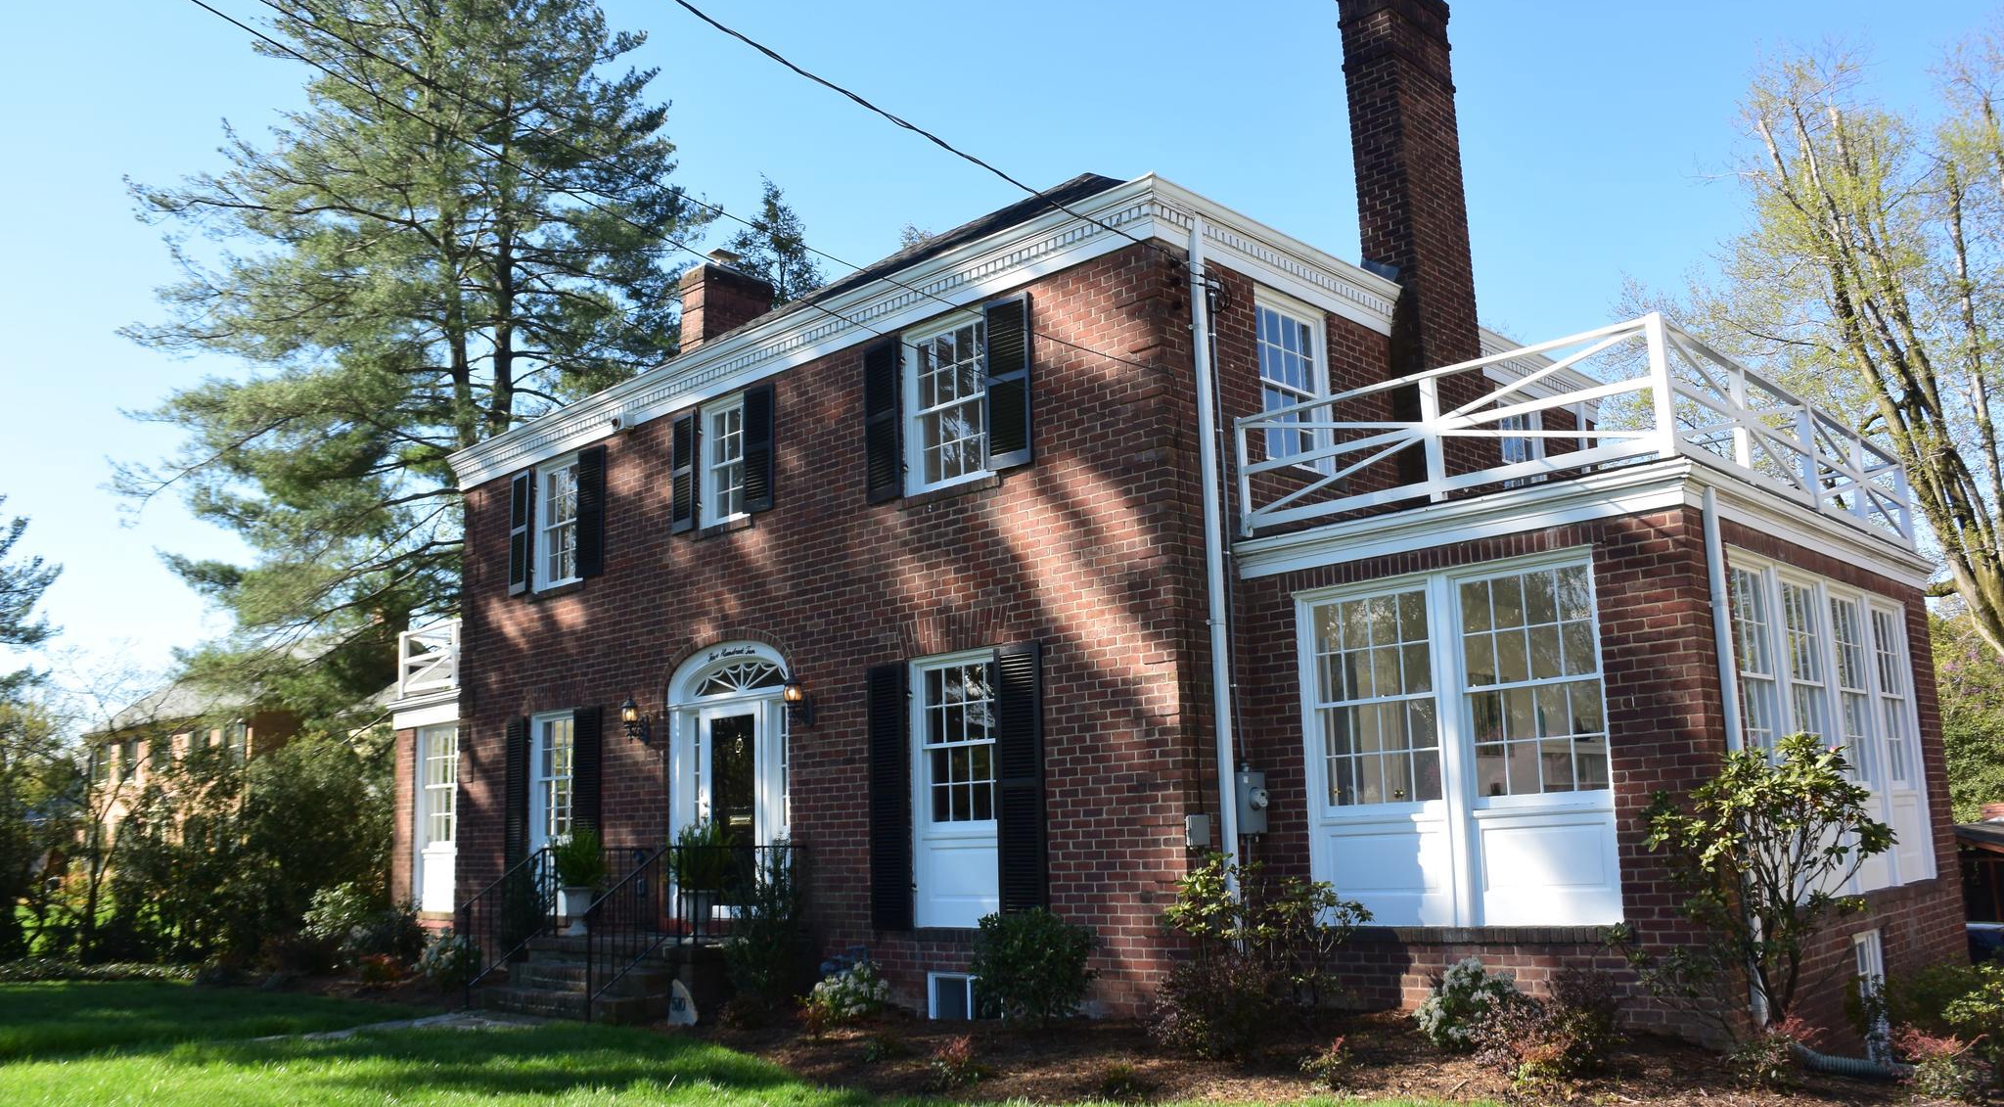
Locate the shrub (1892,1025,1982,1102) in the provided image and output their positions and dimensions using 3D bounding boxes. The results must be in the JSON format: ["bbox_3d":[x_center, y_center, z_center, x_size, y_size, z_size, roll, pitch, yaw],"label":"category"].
[{"bbox_3d":[5.011,2.727,8.050,0.460,0.400,0.450,-11,-14,43],"label":"shrub"}]

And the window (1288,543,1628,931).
[{"bbox_3d":[2.971,1.286,10.064,2.190,2.359,0.140,-11,-14,43],"label":"window"}]

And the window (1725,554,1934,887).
[{"bbox_3d":[6.106,1.294,10.882,0.140,2.270,4.143,-11,-14,43],"label":"window"}]

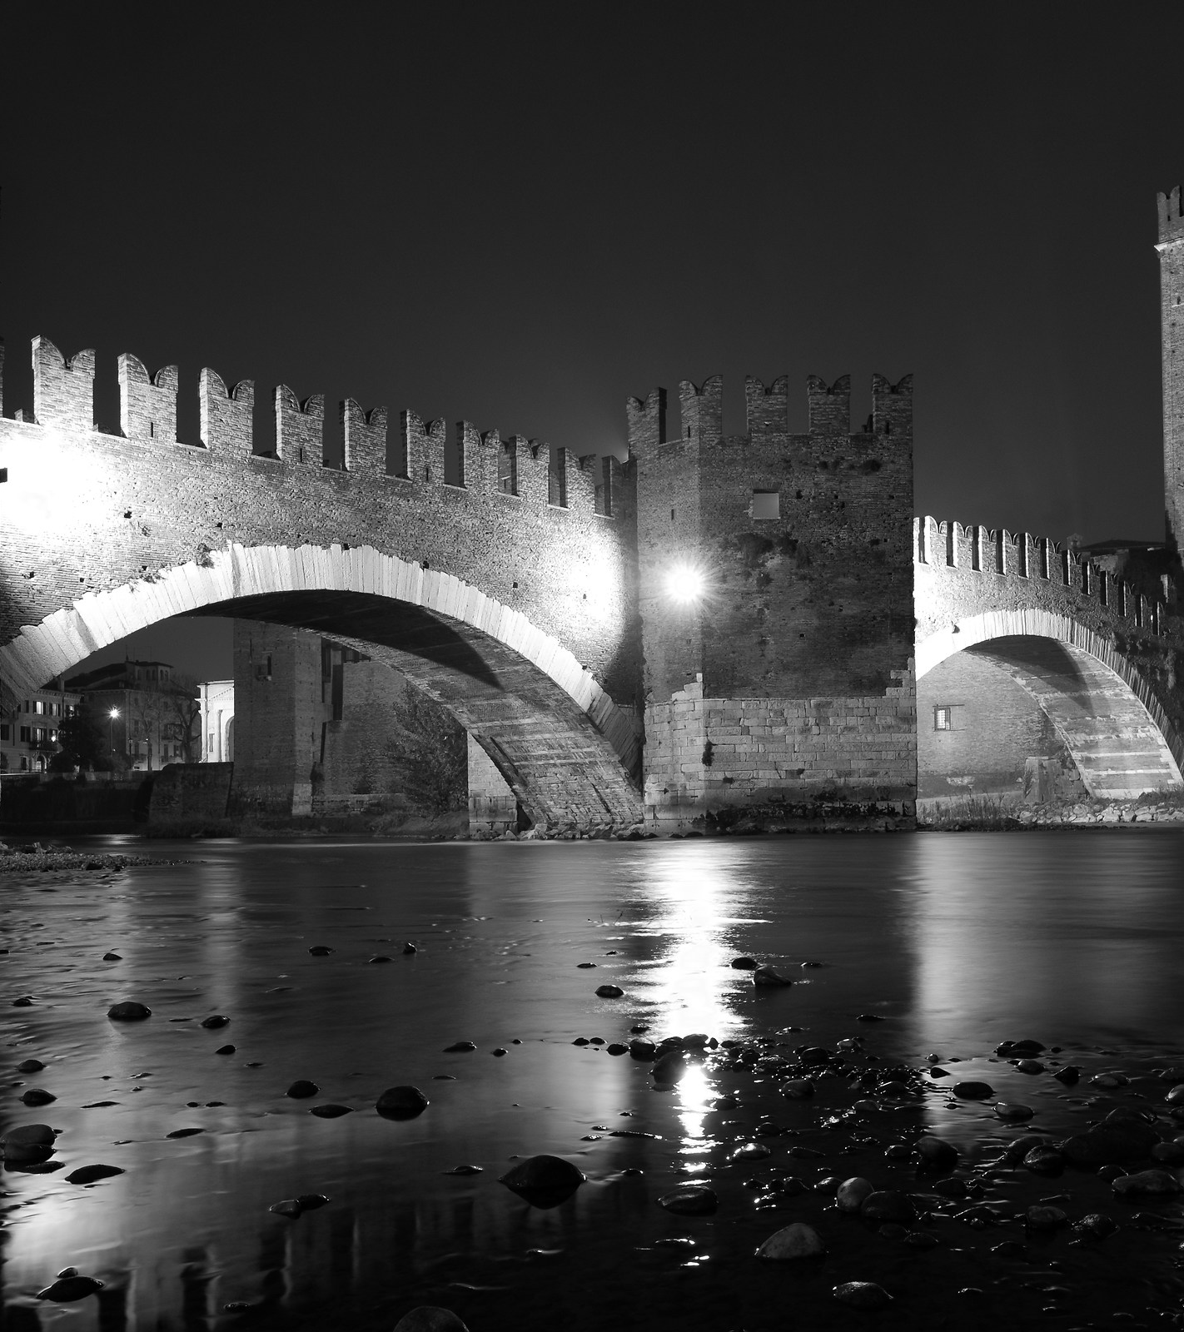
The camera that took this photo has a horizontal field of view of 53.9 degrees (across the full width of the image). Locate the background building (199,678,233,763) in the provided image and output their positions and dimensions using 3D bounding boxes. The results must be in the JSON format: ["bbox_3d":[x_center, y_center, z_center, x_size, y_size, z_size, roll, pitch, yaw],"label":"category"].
[{"bbox_3d":[-44.500,8.600,150.000,10.600,12.700,6.200,-1,-3,20],"label":"background building"}]

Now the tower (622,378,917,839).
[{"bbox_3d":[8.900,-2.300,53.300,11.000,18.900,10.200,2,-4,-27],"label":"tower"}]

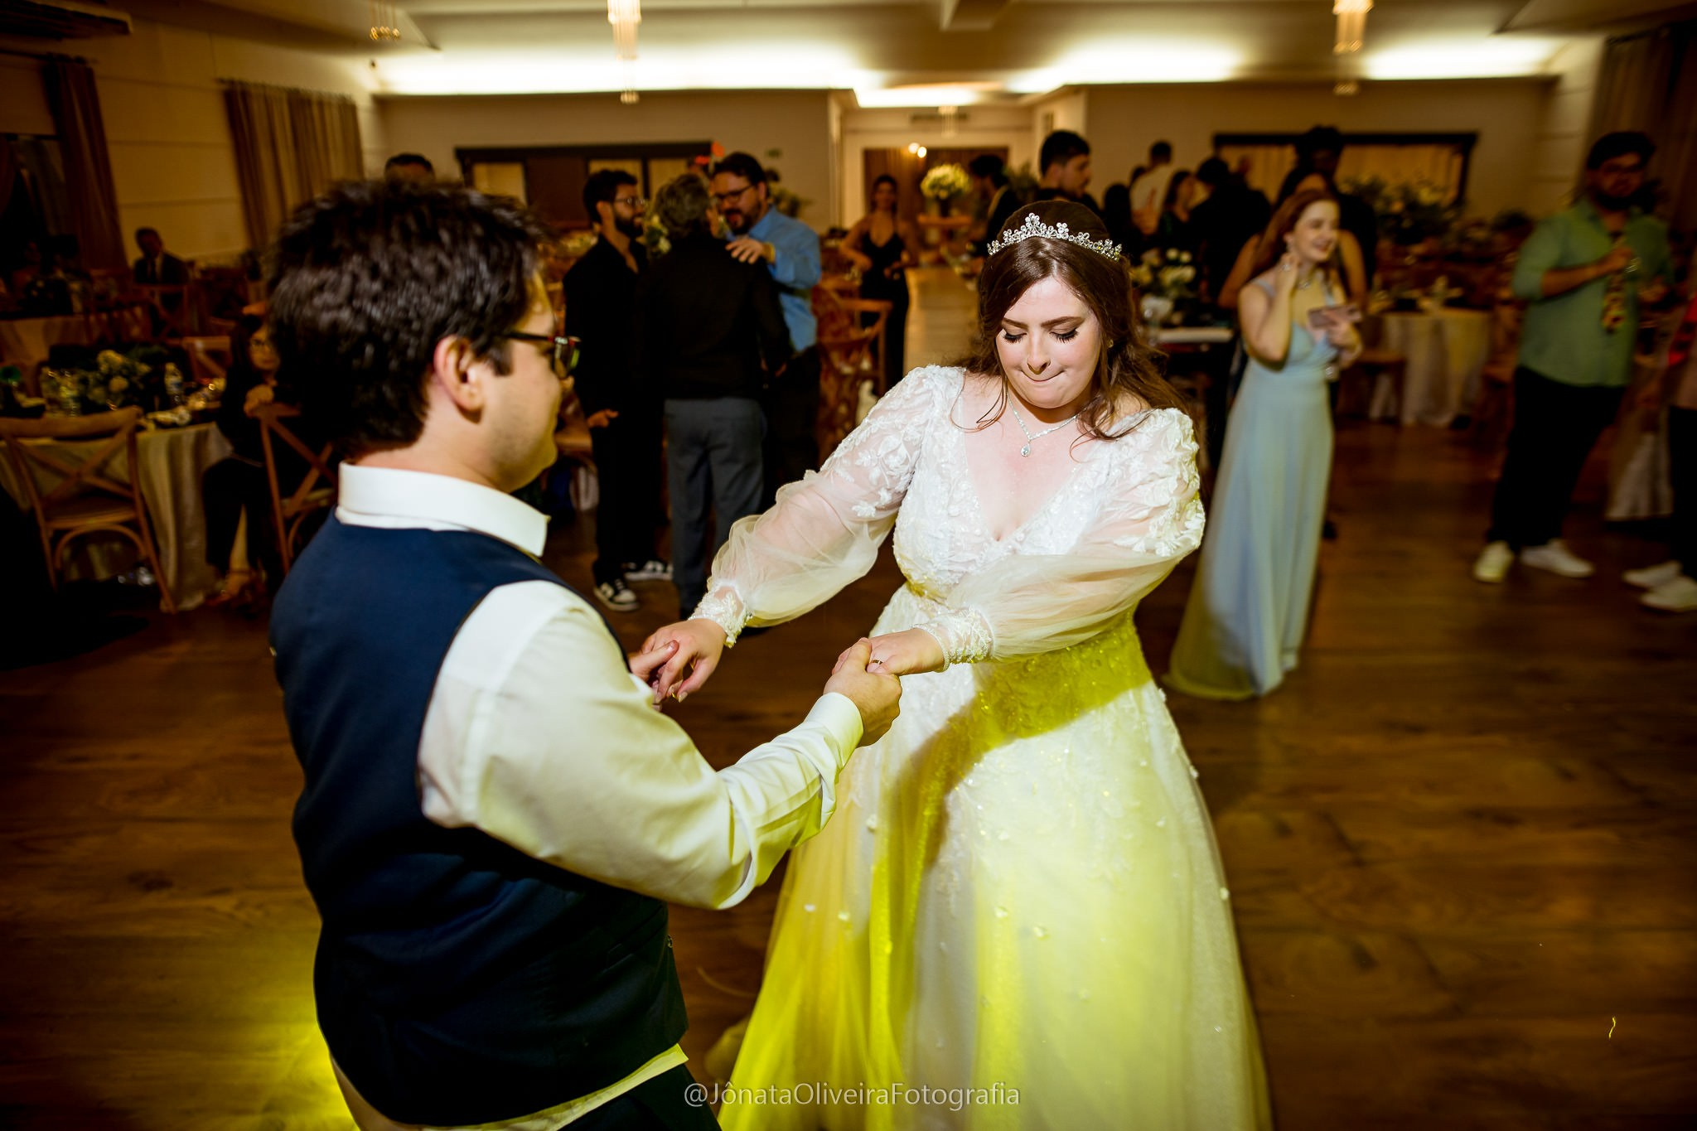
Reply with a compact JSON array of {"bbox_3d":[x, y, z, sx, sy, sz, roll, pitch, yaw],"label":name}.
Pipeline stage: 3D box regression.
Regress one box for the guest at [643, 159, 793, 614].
[{"bbox_3d":[-0.539,-0.674,4.500,0.560,1.710,0.420,2,20,8],"label":"guest"}]

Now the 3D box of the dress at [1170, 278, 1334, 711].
[{"bbox_3d":[1.358,-0.285,3.871,0.470,1.370,0.530,-13,23,-31],"label":"dress"}]

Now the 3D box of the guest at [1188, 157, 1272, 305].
[{"bbox_3d":[2.395,-1.783,7.495,0.520,1.730,0.380,-9,21,-22],"label":"guest"}]

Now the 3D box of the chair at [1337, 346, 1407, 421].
[{"bbox_3d":[3.667,-1.546,8.110,0.500,0.880,0.460,-7,20,-16],"label":"chair"}]

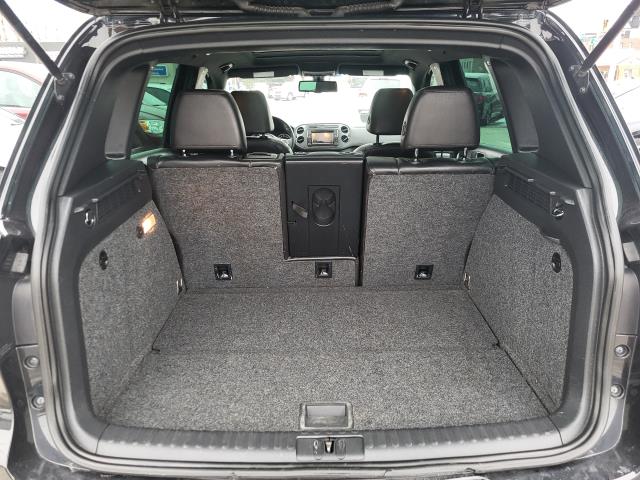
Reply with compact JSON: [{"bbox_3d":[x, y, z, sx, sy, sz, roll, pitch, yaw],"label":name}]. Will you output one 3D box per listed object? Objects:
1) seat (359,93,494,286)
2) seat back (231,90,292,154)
[{"bbox_3d":[0.360,-0.132,1.687,0.425,0.770,0.370,-1,18,0],"label":"seat"},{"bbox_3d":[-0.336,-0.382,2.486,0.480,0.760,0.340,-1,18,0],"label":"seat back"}]

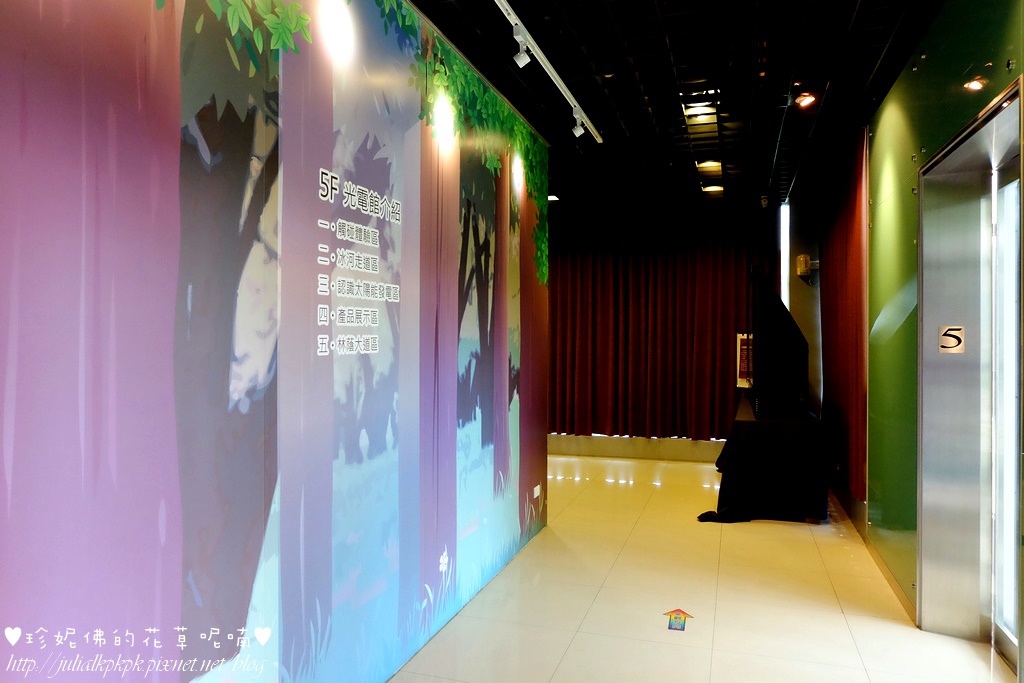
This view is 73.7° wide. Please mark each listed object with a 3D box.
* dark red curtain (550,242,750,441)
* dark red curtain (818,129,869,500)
[{"bbox_3d":[1.510,-0.070,7.530,2.500,2.300,0.150,0,0,18],"label":"dark red curtain"},{"bbox_3d":[2.700,-0.170,5.670,0.150,2.420,2.600,0,0,18],"label":"dark red curtain"}]

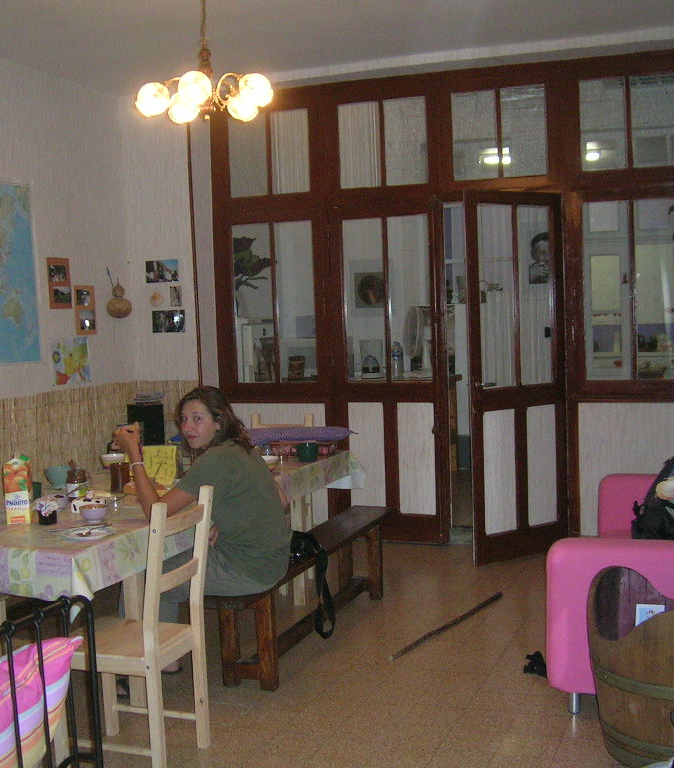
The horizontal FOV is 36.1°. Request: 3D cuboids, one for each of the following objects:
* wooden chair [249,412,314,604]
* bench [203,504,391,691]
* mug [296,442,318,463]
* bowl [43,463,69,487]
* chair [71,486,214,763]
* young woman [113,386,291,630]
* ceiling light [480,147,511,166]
[{"bbox_3d":[-0.398,0.679,5.981,0.410,0.950,0.500,-1,4,21],"label":"wooden chair"},{"bbox_3d":[-0.106,0.995,5.030,0.280,0.430,1.850,-1,4,19],"label":"bench"},{"bbox_3d":[-0.166,0.372,5.768,0.110,0.100,0.120,-1,4,20],"label":"mug"},{"bbox_3d":[-1.380,0.464,5.139,0.155,0.105,0.155,-2,4,0],"label":"bowl"},{"bbox_3d":[-0.716,0.857,3.607,0.500,0.950,0.410,-1,4,18],"label":"chair"},{"bbox_3d":[-0.519,0.636,4.512,0.680,1.250,0.480,0,4,23],"label":"young woman"},{"bbox_3d":[1.424,-2.043,9.300,0.280,0.150,0.300,-1,4,20],"label":"ceiling light"}]

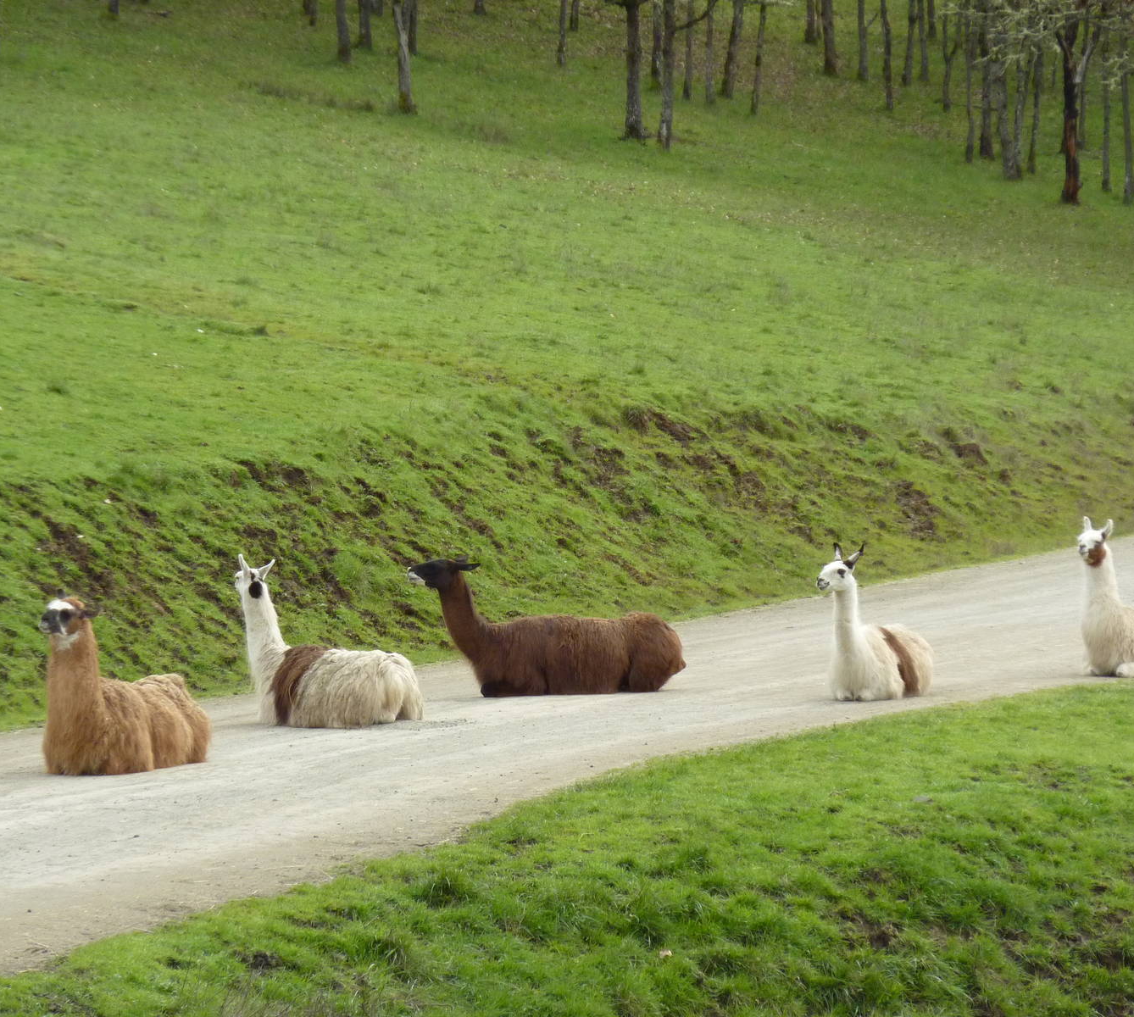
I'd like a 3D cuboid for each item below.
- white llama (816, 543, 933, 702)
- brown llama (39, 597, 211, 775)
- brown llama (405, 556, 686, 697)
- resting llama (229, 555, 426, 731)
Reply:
[{"bbox_3d":[2.070,0.743,51.300,0.480,1.012,1.350,1,2,23],"label":"white llama"},{"bbox_3d":[-2.586,1.024,45.000,0.540,1.000,1.350,1,3,29],"label":"brown llama"},{"bbox_3d":[-0.135,0.765,50.200,1.800,0.887,0.500,0,2,-8],"label":"brown llama"},{"bbox_3d":[-1.474,0.818,47.800,1.400,1.035,0.540,2,3,42],"label":"resting llama"}]

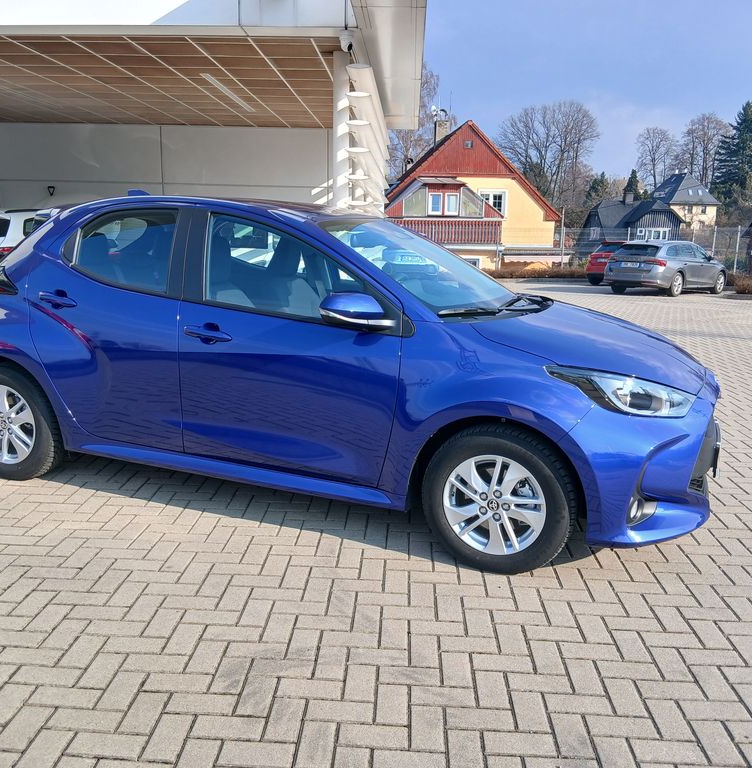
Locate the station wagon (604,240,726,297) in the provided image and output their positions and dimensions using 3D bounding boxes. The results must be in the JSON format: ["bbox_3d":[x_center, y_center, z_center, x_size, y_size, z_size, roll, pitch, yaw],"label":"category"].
[{"bbox_3d":[8.234,-3.316,21.800,4.690,1.480,1.850,-9,15,-42],"label":"station wagon"}]

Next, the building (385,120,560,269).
[{"bbox_3d":[4.236,-9.504,41.599,9.000,7.970,9.400,0,11,-4],"label":"building"}]

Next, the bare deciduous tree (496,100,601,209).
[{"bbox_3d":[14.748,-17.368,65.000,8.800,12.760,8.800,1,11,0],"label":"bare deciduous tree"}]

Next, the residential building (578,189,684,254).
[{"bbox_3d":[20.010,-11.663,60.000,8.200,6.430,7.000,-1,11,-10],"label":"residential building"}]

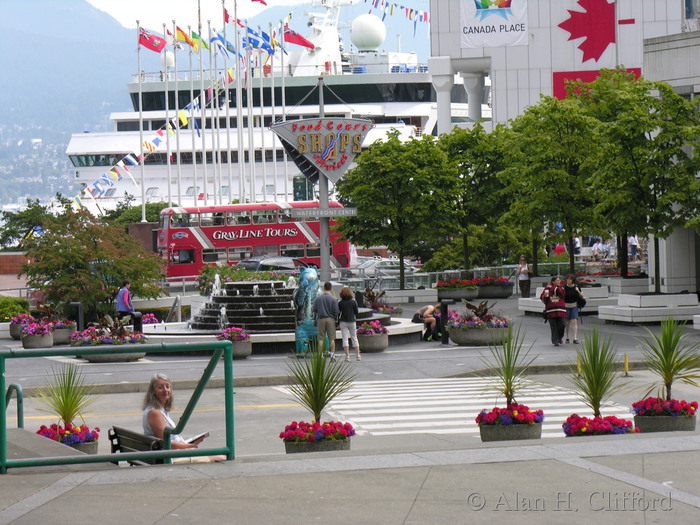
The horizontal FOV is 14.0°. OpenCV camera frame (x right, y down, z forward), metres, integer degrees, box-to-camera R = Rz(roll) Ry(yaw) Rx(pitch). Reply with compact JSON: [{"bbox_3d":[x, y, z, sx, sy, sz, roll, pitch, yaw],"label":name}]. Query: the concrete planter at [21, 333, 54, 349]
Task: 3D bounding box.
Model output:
[{"bbox_3d":[-7.819,1.968,71.500,0.790,0.420,0.790,-2,1,0],"label":"concrete planter"}]

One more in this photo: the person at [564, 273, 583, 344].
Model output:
[{"bbox_3d":[5.393,1.129,68.800,0.500,1.680,0.360,-1,1,7],"label":"person"}]

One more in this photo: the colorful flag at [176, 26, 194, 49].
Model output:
[{"bbox_3d":[-9.289,-12.698,162.000,1.150,1.350,0.350,-2,1,-6],"label":"colorful flag"}]

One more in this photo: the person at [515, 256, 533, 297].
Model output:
[{"bbox_3d":[5.852,0.579,96.000,0.550,1.650,0.380,-2,1,0],"label":"person"}]

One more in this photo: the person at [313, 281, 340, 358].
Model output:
[{"bbox_3d":[-0.542,1.350,65.800,0.600,1.780,0.380,-2,1,-7],"label":"person"}]

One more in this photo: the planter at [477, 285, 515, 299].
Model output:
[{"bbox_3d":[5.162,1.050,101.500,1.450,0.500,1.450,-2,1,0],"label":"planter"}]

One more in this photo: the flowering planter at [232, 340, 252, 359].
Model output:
[{"bbox_3d":[-2.632,2.042,66.700,0.740,0.470,0.740,-1,2,0],"label":"flowering planter"}]

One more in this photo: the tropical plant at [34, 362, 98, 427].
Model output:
[{"bbox_3d":[-3.022,1.428,30.500,0.720,0.730,0.700,-2,1,0],"label":"tropical plant"}]

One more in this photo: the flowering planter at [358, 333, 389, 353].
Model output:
[{"bbox_3d":[0.544,1.948,69.000,0.770,0.460,0.770,-2,1,0],"label":"flowering planter"}]

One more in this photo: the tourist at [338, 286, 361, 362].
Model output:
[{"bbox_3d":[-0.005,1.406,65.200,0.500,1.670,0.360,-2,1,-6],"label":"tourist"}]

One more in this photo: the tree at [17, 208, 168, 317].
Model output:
[{"bbox_3d":[-7.301,0.199,81.000,4.100,3.500,4.000,-1,2,0],"label":"tree"}]

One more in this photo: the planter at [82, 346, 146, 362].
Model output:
[{"bbox_3d":[-5.510,2.078,65.600,1.700,0.460,1.660,-2,1,0],"label":"planter"}]

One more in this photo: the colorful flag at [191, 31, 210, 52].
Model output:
[{"bbox_3d":[-8.928,-13.331,172.000,1.400,1.300,0.400,-2,2,-11],"label":"colorful flag"}]

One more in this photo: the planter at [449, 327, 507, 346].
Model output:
[{"bbox_3d":[3.152,1.788,68.600,1.510,0.460,1.480,-2,1,0],"label":"planter"}]

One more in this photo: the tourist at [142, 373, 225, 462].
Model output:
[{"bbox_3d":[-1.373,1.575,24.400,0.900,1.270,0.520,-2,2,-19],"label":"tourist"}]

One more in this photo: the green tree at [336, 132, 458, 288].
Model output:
[{"bbox_3d":[1.733,-1.897,104.000,4.450,5.700,4.400,-2,1,0],"label":"green tree"}]

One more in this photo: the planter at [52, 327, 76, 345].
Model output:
[{"bbox_3d":[-7.479,1.902,74.300,0.780,0.450,0.780,-1,2,0],"label":"planter"}]

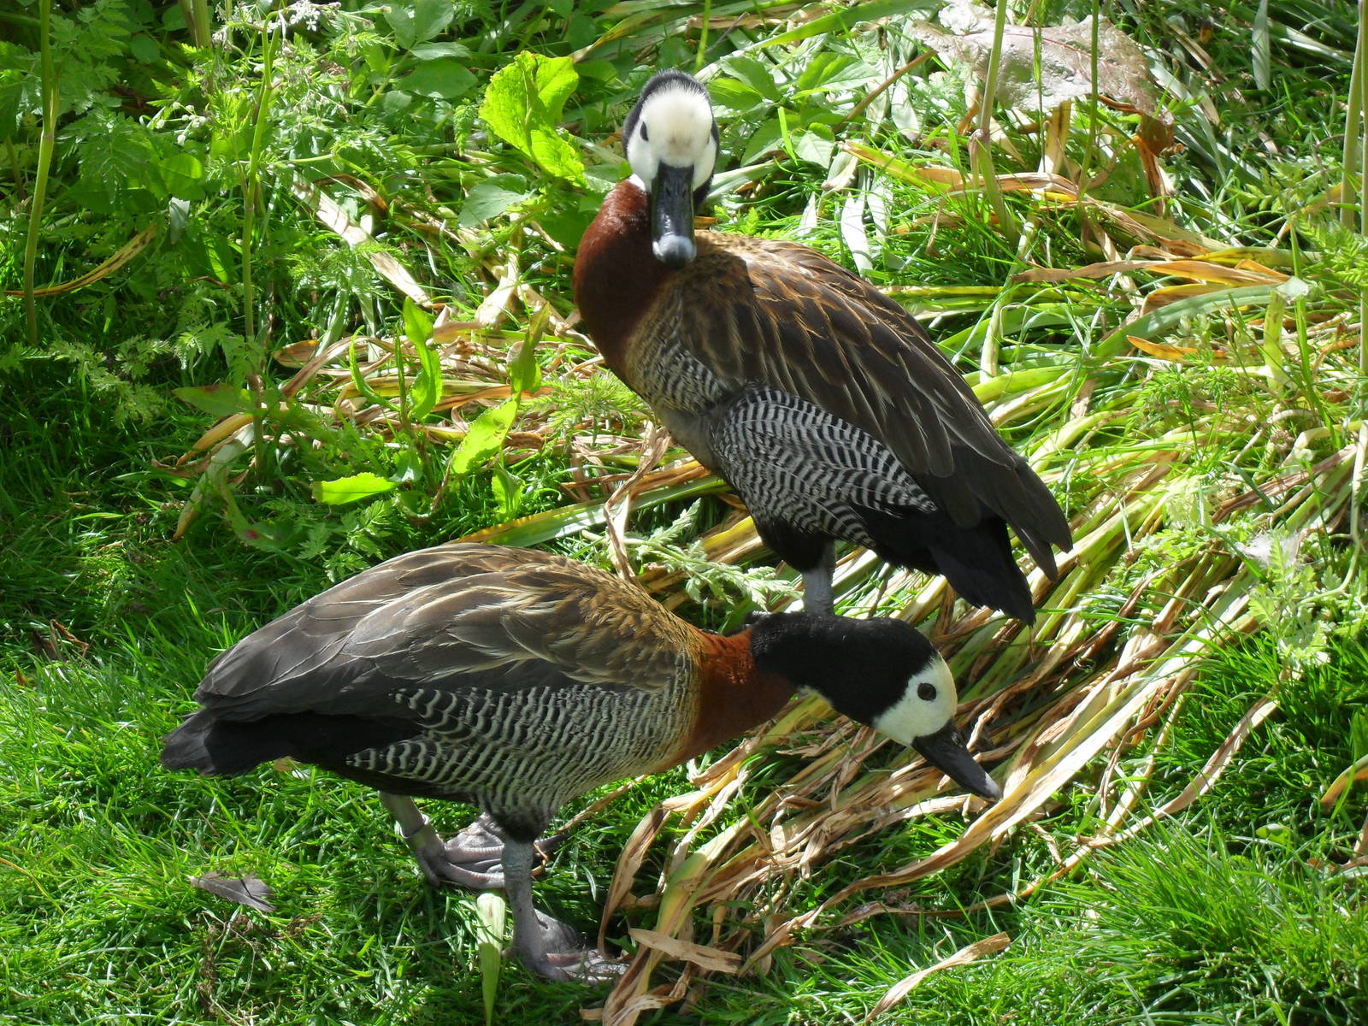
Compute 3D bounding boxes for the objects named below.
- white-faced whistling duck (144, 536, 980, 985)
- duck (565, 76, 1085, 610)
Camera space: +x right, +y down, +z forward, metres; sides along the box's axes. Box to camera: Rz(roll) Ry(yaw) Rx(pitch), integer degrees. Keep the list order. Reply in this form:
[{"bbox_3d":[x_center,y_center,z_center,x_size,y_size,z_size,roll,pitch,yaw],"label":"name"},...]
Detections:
[{"bbox_3d":[-0.047,0.105,1.984,0.408,0.222,0.140,-6,35,-8],"label":"white-faced whistling duck"},{"bbox_3d":[0.072,-0.063,2.125,0.265,0.335,0.145,12,37,16],"label":"duck"}]

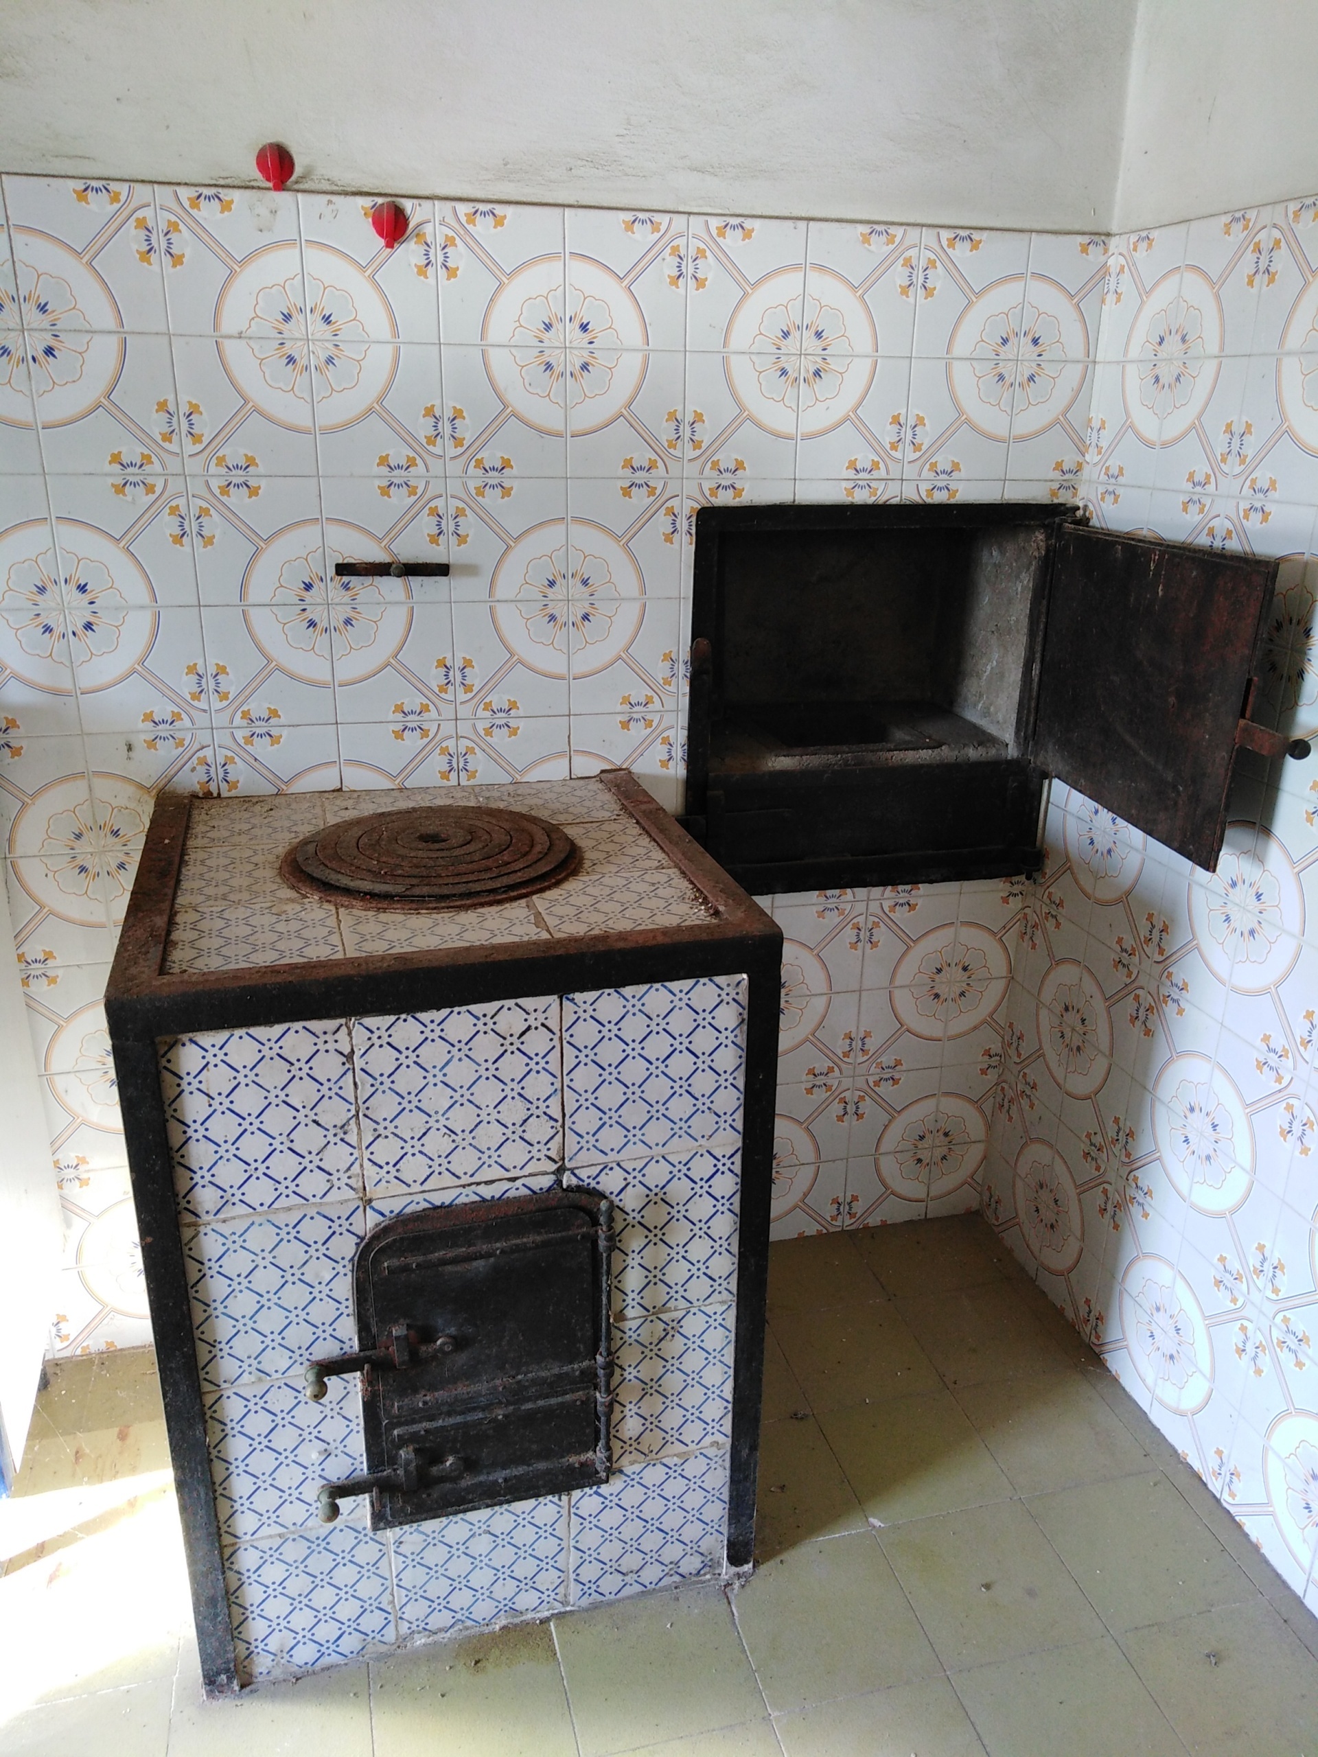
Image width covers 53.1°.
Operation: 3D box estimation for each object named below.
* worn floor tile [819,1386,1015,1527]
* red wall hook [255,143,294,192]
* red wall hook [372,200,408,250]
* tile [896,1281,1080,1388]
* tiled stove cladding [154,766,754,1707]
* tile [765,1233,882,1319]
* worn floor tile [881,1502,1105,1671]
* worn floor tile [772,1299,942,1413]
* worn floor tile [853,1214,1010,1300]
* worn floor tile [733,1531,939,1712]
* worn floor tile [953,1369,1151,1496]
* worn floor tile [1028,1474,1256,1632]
[{"bbox_3d":[0.333,0.756,1.721,0.200,0.012,0.200,-4,21,-14],"label":"worn floor tile"},{"bbox_3d":[-0.420,-0.780,1.450,0.040,0.049,0.022,-4,21,-14],"label":"red wall hook"},{"bbox_3d":[-0.304,-0.741,1.497,0.041,0.050,0.022,-4,21,-14],"label":"red wall hook"},{"bbox_3d":[0.476,0.674,1.950,0.200,0.012,0.200,-4,21,-14],"label":"tile"},{"bbox_3d":[-0.260,0.357,1.595,0.575,0.800,0.605,-5,21,-15],"label":"tiled stove cladding"},{"bbox_3d":[0.235,0.624,2.074,0.200,0.012,0.180,-4,21,-14],"label":"tile"},{"bbox_3d":[0.383,0.823,1.540,0.200,0.012,0.200,-4,21,-14],"label":"worn floor tile"},{"bbox_3d":[0.283,0.688,1.902,0.200,0.012,0.200,-4,21,-14],"label":"worn floor tile"},{"bbox_3d":[0.428,0.610,2.122,0.200,0.012,0.180,-4,21,-14],"label":"worn floor tile"},{"bbox_3d":[0.190,0.837,1.491,0.200,0.012,0.200,-4,21,-14],"label":"worn floor tile"},{"bbox_3d":[0.526,0.742,1.769,0.200,0.012,0.200,-4,21,-14],"label":"worn floor tile"},{"bbox_3d":[0.576,0.809,1.588,0.200,0.012,0.200,-4,21,-14],"label":"worn floor tile"}]

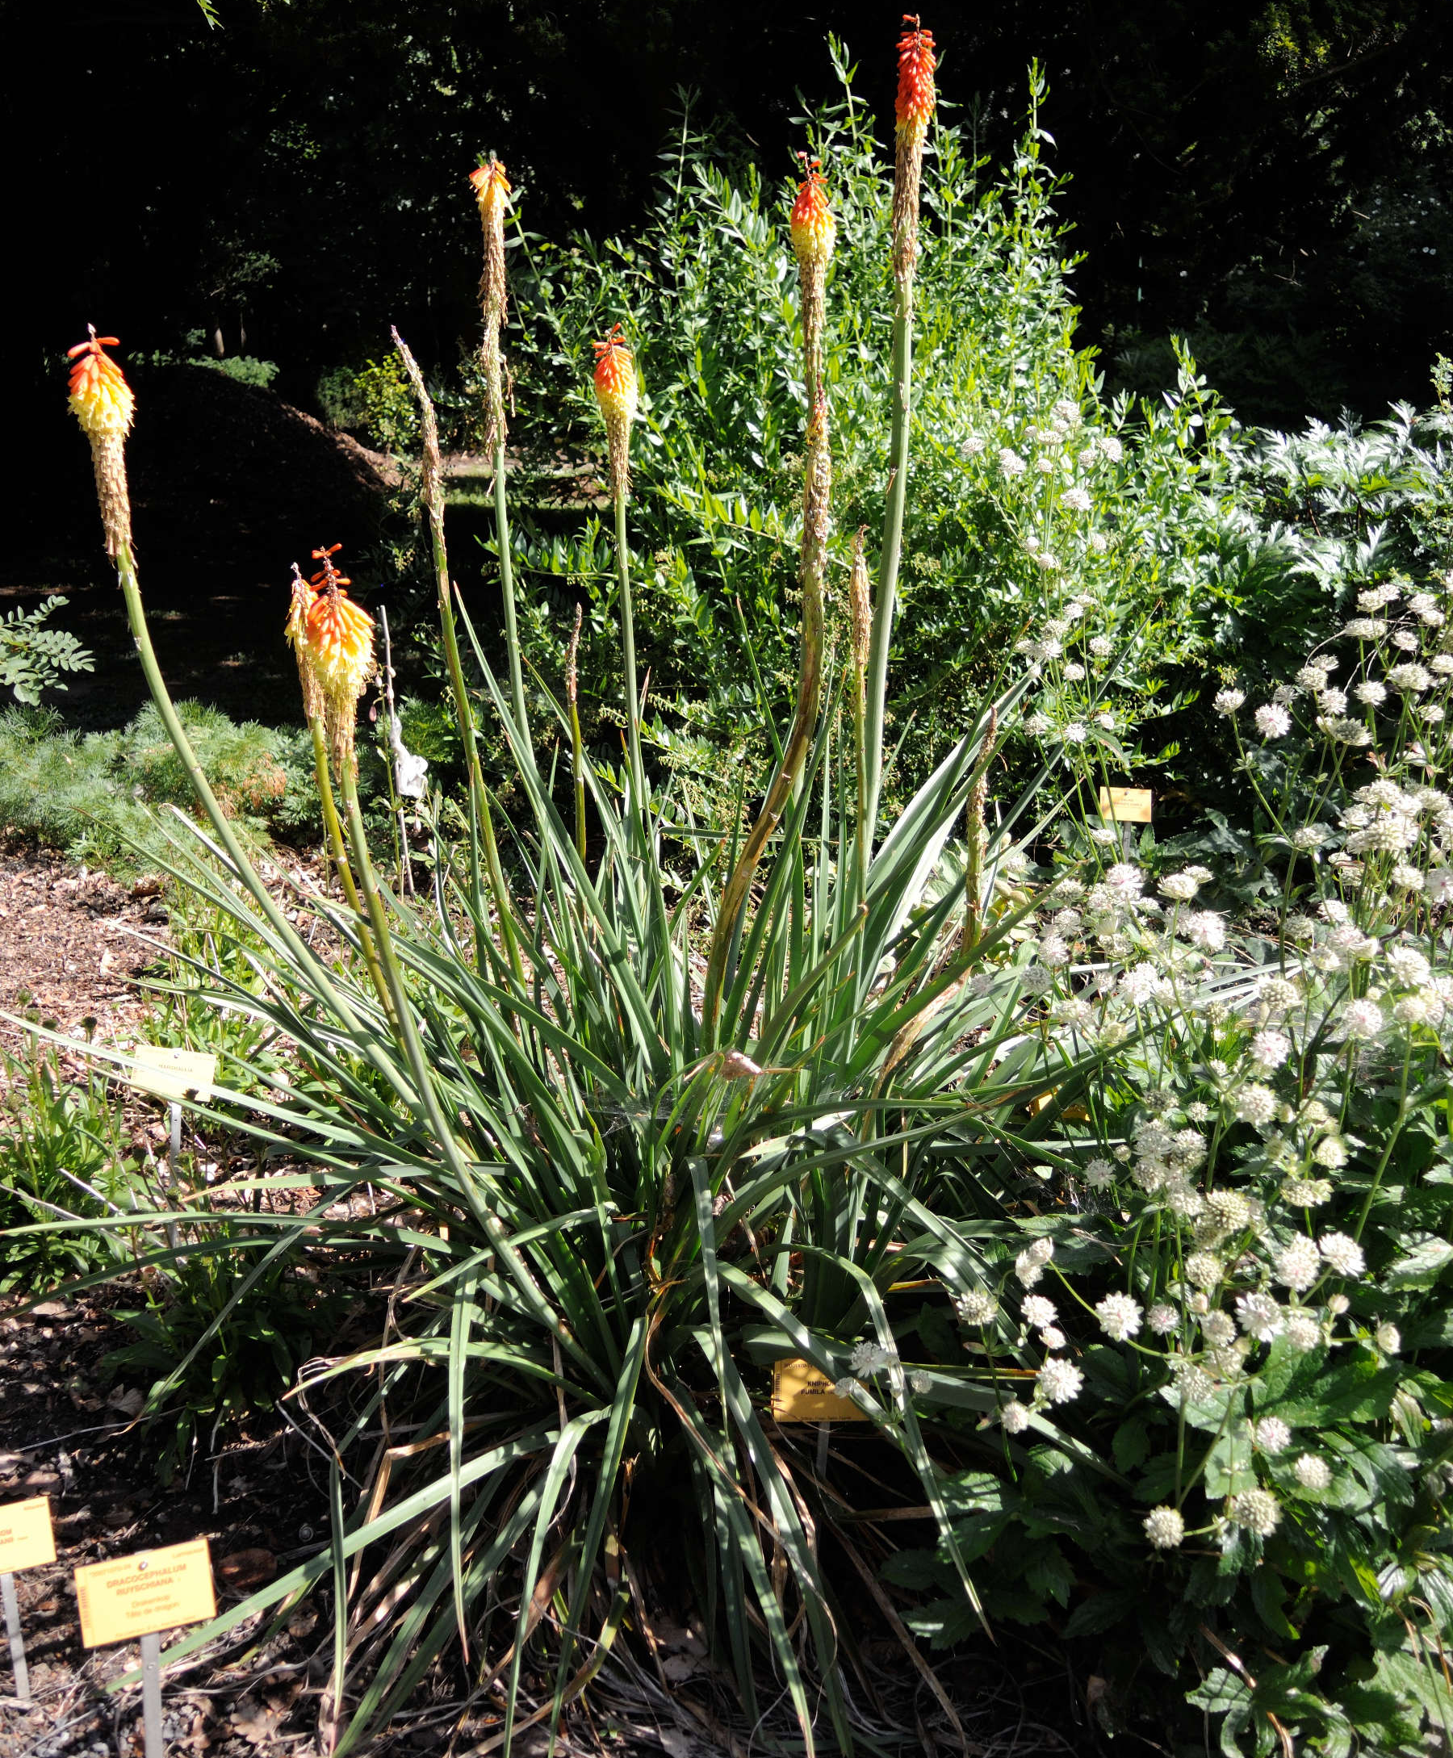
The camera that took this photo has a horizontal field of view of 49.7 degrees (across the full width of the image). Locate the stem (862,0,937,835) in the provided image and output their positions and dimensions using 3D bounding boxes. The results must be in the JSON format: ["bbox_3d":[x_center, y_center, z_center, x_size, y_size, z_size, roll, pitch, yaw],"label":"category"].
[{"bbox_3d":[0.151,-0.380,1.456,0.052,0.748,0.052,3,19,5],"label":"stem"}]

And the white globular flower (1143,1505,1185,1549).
[{"bbox_3d":[0.343,0.509,1.230,0.033,0.029,0.033,6,20,18],"label":"white globular flower"}]

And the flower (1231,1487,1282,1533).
[{"bbox_3d":[0.412,0.492,1.220,0.040,0.034,0.040,0,15,0],"label":"flower"}]

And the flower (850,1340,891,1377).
[{"bbox_3d":[0.130,0.434,1.420,0.037,0.032,0.037,0,15,0],"label":"flower"}]

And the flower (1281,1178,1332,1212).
[{"bbox_3d":[0.511,0.279,1.380,0.044,0.027,0.044,0,15,0],"label":"flower"}]

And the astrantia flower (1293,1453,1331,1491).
[{"bbox_3d":[0.468,0.473,1.250,0.031,0.027,0.031,8,21,23],"label":"astrantia flower"}]

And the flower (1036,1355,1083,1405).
[{"bbox_3d":[0.262,0.394,1.230,0.038,0.034,0.038,5,20,13],"label":"flower"}]

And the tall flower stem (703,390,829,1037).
[{"bbox_3d":[0.036,-0.138,1.450,0.116,0.610,0.100,0,15,0],"label":"tall flower stem"}]

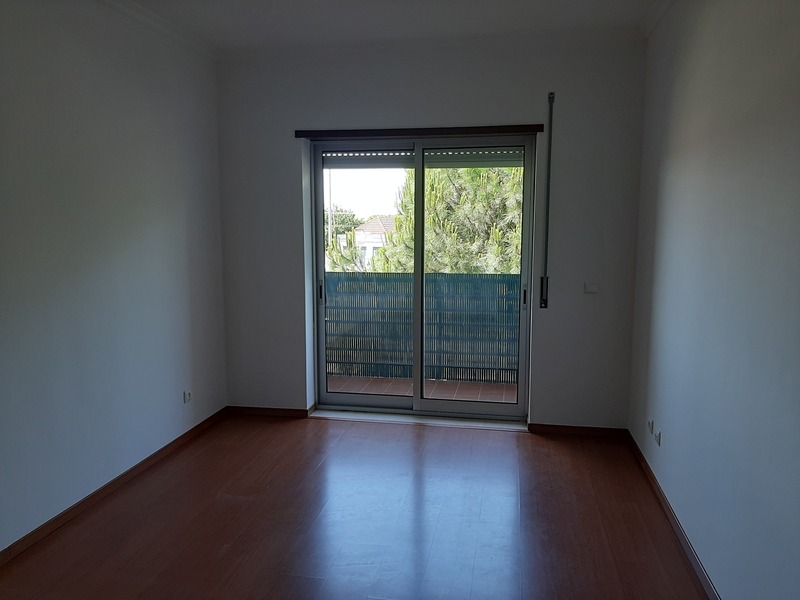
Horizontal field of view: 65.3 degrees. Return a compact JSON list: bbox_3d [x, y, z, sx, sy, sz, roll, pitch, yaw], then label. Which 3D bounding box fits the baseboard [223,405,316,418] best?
[{"bbox_3d":[-1.010,0.855,4.735,0.642,0.063,0.025,1,7,10],"label":"baseboard"}]

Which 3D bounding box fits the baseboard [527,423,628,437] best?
[{"bbox_3d":[1.232,0.904,4.322,0.670,0.063,0.025,1,7,10],"label":"baseboard"}]

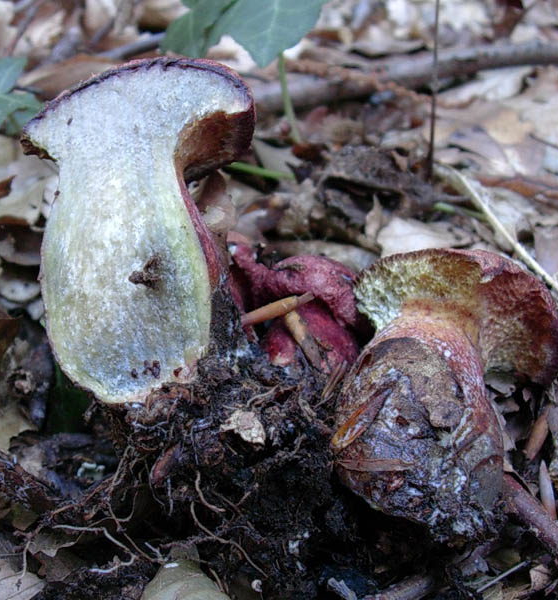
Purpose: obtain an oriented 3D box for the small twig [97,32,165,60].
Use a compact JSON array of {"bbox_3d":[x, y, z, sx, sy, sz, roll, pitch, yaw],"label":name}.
[{"bbox_3d":[-0.100,-0.173,0.710,0.050,0.007,0.007,-24,39,-23],"label":"small twig"}]

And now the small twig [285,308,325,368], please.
[{"bbox_3d":[0.010,0.015,0.406,0.005,0.005,0.027,-16,61,-24],"label":"small twig"}]

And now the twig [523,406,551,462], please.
[{"bbox_3d":[0.102,0.052,0.409,0.005,0.005,0.031,14,43,21],"label":"twig"}]

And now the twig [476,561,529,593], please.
[{"bbox_3d":[0.076,0.093,0.352,0.024,0.002,0.002,-18,36,-30],"label":"twig"}]

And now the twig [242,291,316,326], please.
[{"bbox_3d":[0.000,0.004,0.401,0.030,0.005,0.005,-20,37,-16],"label":"twig"}]

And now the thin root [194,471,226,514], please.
[{"bbox_3d":[-0.024,0.066,0.353,0.005,0.004,0.017,-34,65,-9],"label":"thin root"}]

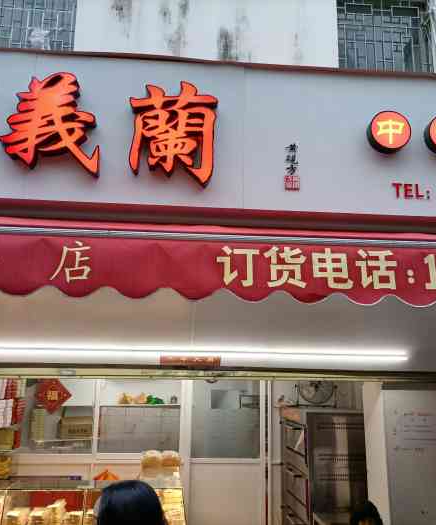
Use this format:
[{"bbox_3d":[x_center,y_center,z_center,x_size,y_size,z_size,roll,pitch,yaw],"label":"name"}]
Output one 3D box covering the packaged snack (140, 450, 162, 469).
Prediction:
[{"bbox_3d":[-0.477,1.424,3.800,0.142,0.108,0.140,2,-14,-4],"label":"packaged snack"}]

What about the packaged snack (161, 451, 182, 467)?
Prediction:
[{"bbox_3d":[-0.341,1.422,3.810,0.135,0.098,0.140,2,-14,-4],"label":"packaged snack"}]

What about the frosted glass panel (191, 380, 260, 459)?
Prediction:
[{"bbox_3d":[0.083,1.554,5.303,0.687,0.798,0.030,2,-14,-4],"label":"frosted glass panel"}]

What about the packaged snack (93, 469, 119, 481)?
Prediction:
[{"bbox_3d":[-0.820,1.562,3.845,0.170,0.085,0.130,2,-14,-4],"label":"packaged snack"}]

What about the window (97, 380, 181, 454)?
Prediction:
[{"bbox_3d":[-0.785,1.509,5.252,0.841,0.763,0.050,2,-14,-4],"label":"window"}]

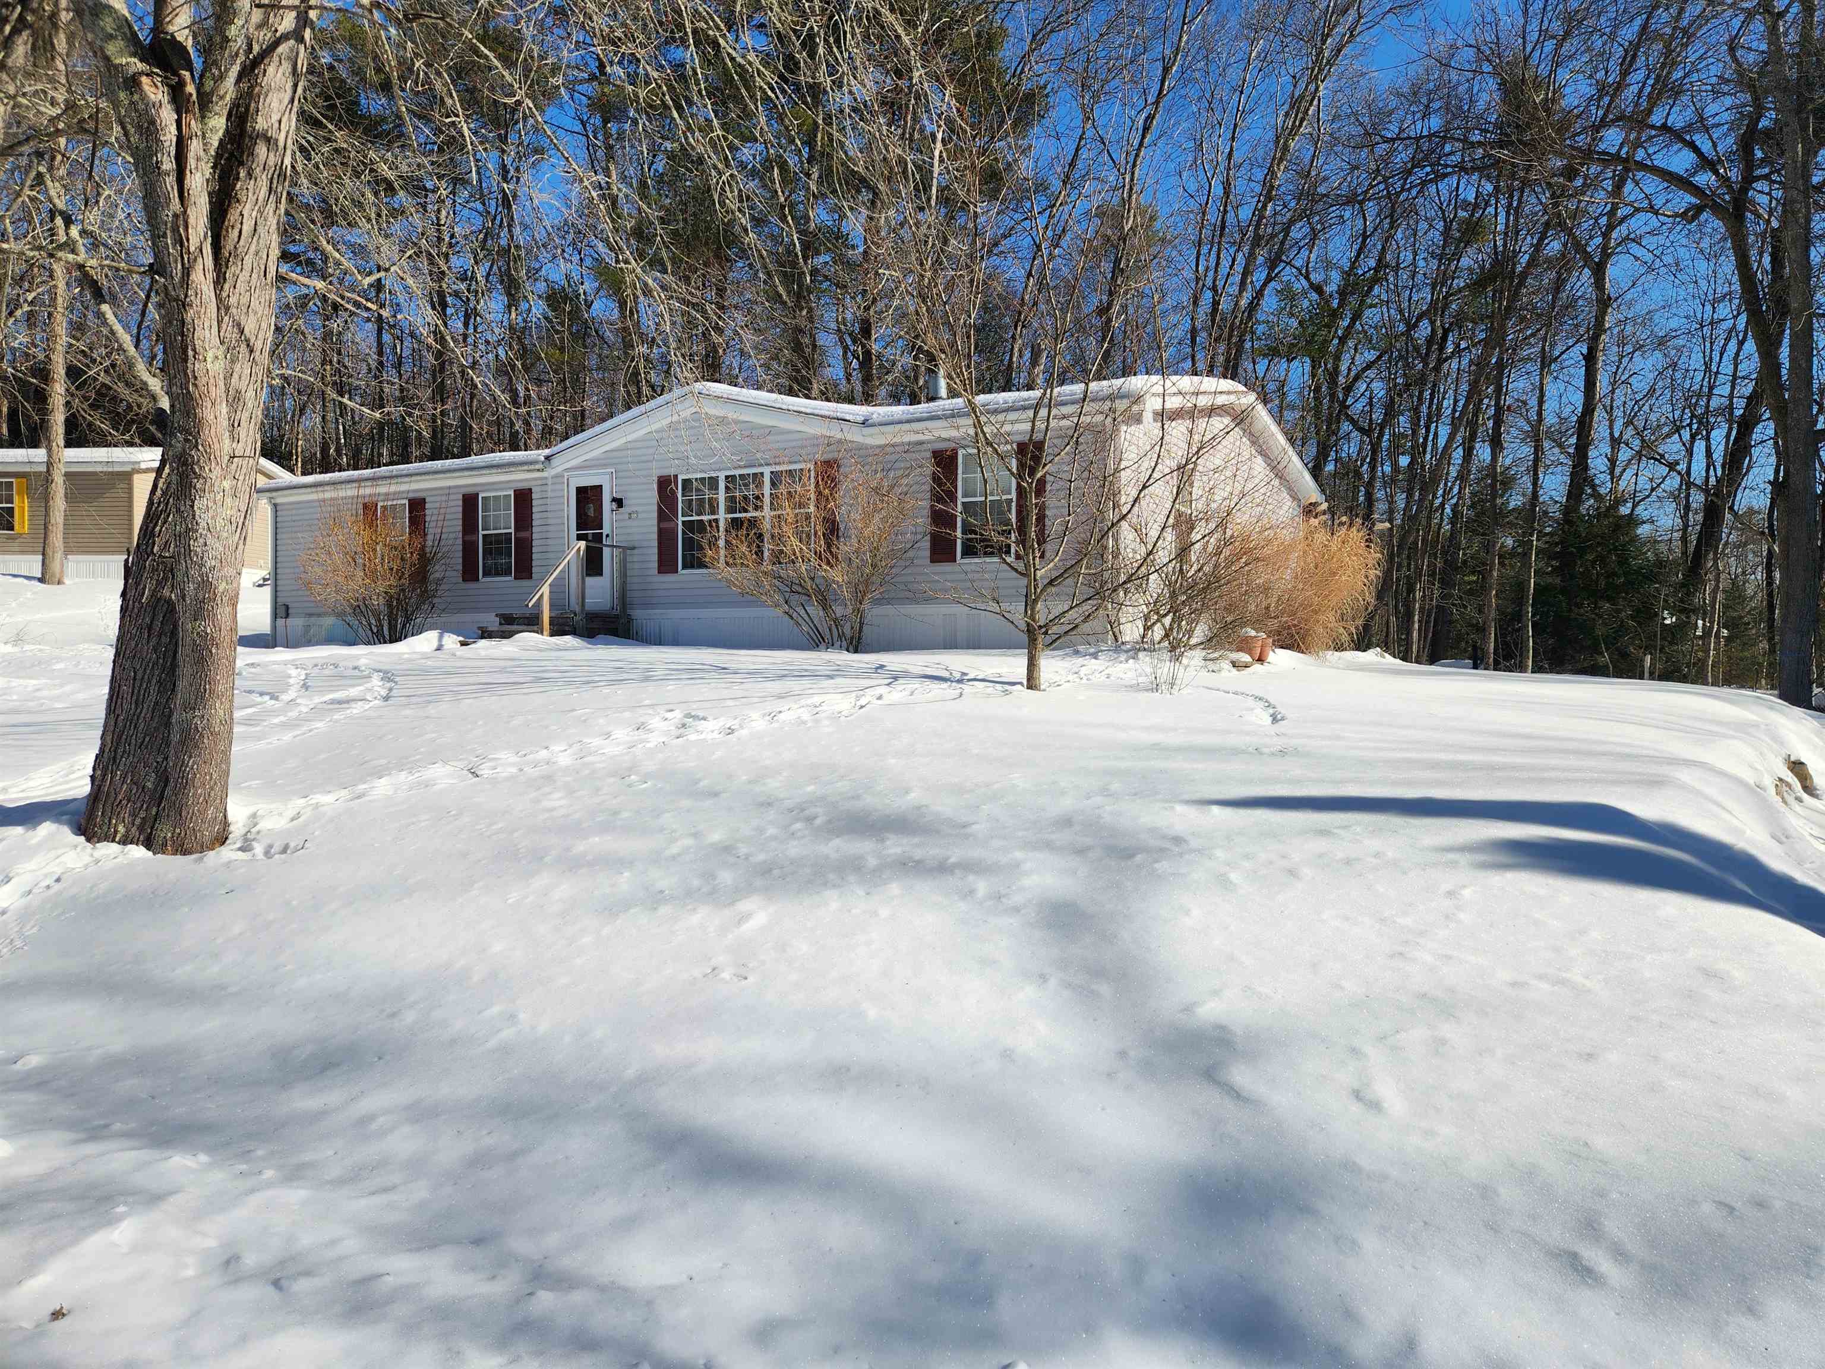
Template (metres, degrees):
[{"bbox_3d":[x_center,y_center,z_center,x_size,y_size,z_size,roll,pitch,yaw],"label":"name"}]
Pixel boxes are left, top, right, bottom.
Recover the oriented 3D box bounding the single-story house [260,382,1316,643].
[{"bbox_3d":[-2.328,-2.401,21.422,16.580,3.870,9.070,1,1,31],"label":"single-story house"}]

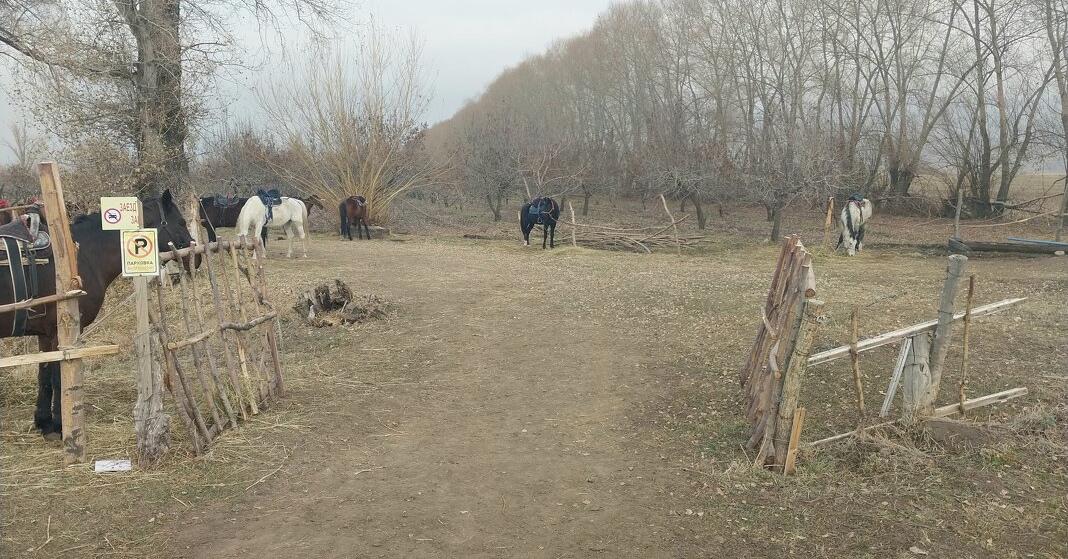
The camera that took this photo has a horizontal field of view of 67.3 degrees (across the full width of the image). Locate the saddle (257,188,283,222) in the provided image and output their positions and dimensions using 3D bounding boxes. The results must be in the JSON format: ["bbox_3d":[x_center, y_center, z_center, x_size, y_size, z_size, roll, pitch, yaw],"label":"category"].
[{"bbox_3d":[-6.083,-1.725,18.450,0.480,0.760,0.500,-6,9,-43],"label":"saddle"}]

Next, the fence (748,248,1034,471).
[{"bbox_3d":[2.464,0.389,5.498,2.590,1.280,0.500,-4,8,-31],"label":"fence"}]

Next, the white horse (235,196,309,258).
[{"bbox_3d":[-6.054,-1.211,18.500,1.620,1.410,0.550,-6,9,-43],"label":"white horse"}]

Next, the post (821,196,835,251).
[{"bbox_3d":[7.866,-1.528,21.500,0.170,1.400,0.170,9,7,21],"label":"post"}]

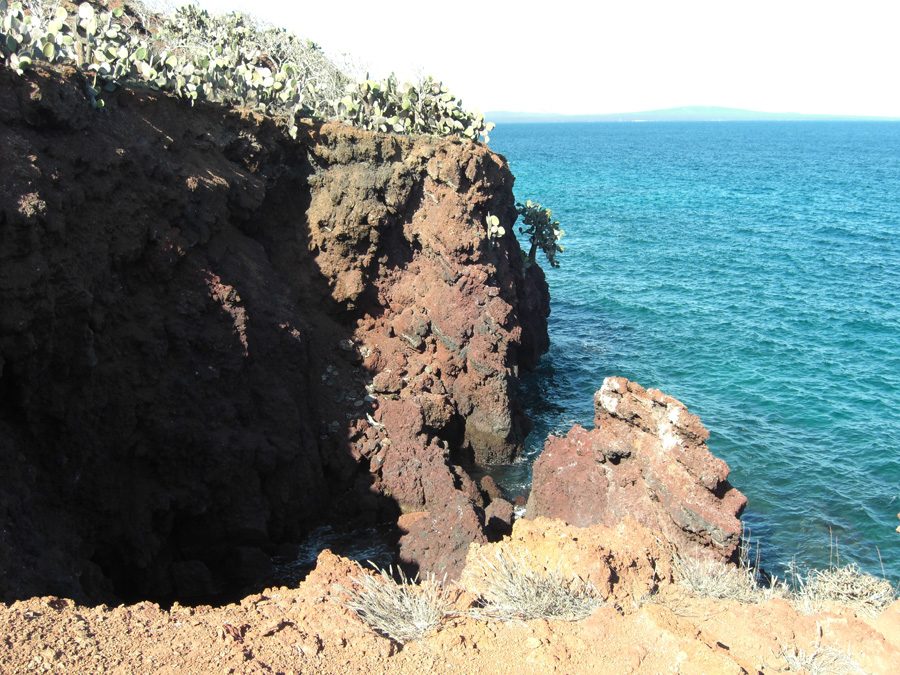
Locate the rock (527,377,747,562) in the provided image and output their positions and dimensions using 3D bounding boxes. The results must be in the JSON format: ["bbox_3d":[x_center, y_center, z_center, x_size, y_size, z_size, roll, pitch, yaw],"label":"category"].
[{"bbox_3d":[3.131,2.438,16.500,3.600,3.600,3.000,3,13,11],"label":"rock"}]

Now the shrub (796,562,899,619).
[{"bbox_3d":[1.637,1.050,4.100,0.430,0.220,0.380,3,13,11],"label":"shrub"}]

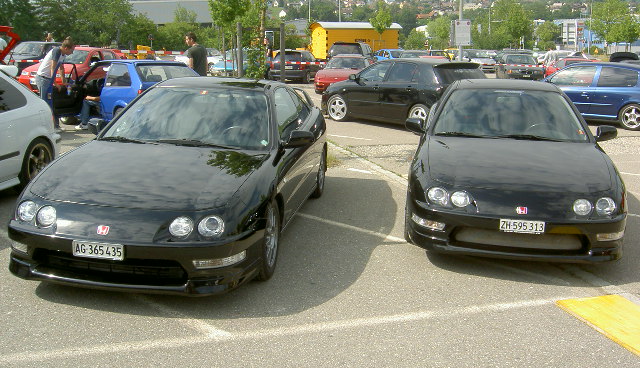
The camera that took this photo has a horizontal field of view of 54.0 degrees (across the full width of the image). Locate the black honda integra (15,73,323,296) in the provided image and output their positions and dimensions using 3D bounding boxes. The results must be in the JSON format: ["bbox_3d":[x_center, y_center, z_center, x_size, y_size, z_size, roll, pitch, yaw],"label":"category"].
[{"bbox_3d":[-0.944,-0.294,5.686,1.720,1.320,4.380,2,12,8],"label":"black honda integra"}]

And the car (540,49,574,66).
[{"bbox_3d":[13.921,-7.063,37.000,1.720,1.500,4.200,1,13,7],"label":"car"}]

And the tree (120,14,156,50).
[{"bbox_3d":[-16.617,-13.806,58.504,3.800,4.500,3.800,1,12,0],"label":"tree"}]

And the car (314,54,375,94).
[{"bbox_3d":[1.095,-4.064,23.261,1.680,1.360,4.100,4,12,13],"label":"car"}]

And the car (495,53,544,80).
[{"bbox_3d":[9.614,-5.613,30.600,1.680,1.420,4.100,1,13,7],"label":"car"}]

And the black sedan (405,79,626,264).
[{"bbox_3d":[1.844,-0.375,6.421,1.720,1.320,4.380,3,12,11],"label":"black sedan"}]

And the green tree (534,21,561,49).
[{"bbox_3d":[29.017,-18.708,80.000,3.300,4.500,3.300,0,13,0],"label":"green tree"}]

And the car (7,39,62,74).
[{"bbox_3d":[-13.039,-5.903,29.293,1.760,1.620,4.400,1,12,2],"label":"car"}]

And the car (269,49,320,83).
[{"bbox_3d":[-1.034,-5.448,28.900,1.700,1.430,4.050,2,13,10],"label":"car"}]

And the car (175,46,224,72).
[{"bbox_3d":[-7.526,-8.053,40.458,1.700,1.400,4.200,-10,16,-41],"label":"car"}]

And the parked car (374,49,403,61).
[{"bbox_3d":[4.467,-7.016,36.000,1.700,1.420,4.200,-1,13,-9],"label":"parked car"}]

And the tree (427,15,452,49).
[{"bbox_3d":[13.055,-15.949,70.137,3.000,5.400,3.000,1,12,0],"label":"tree"}]

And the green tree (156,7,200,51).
[{"bbox_3d":[-12.156,-12.800,54.000,3.700,5.000,3.700,0,13,0],"label":"green tree"}]

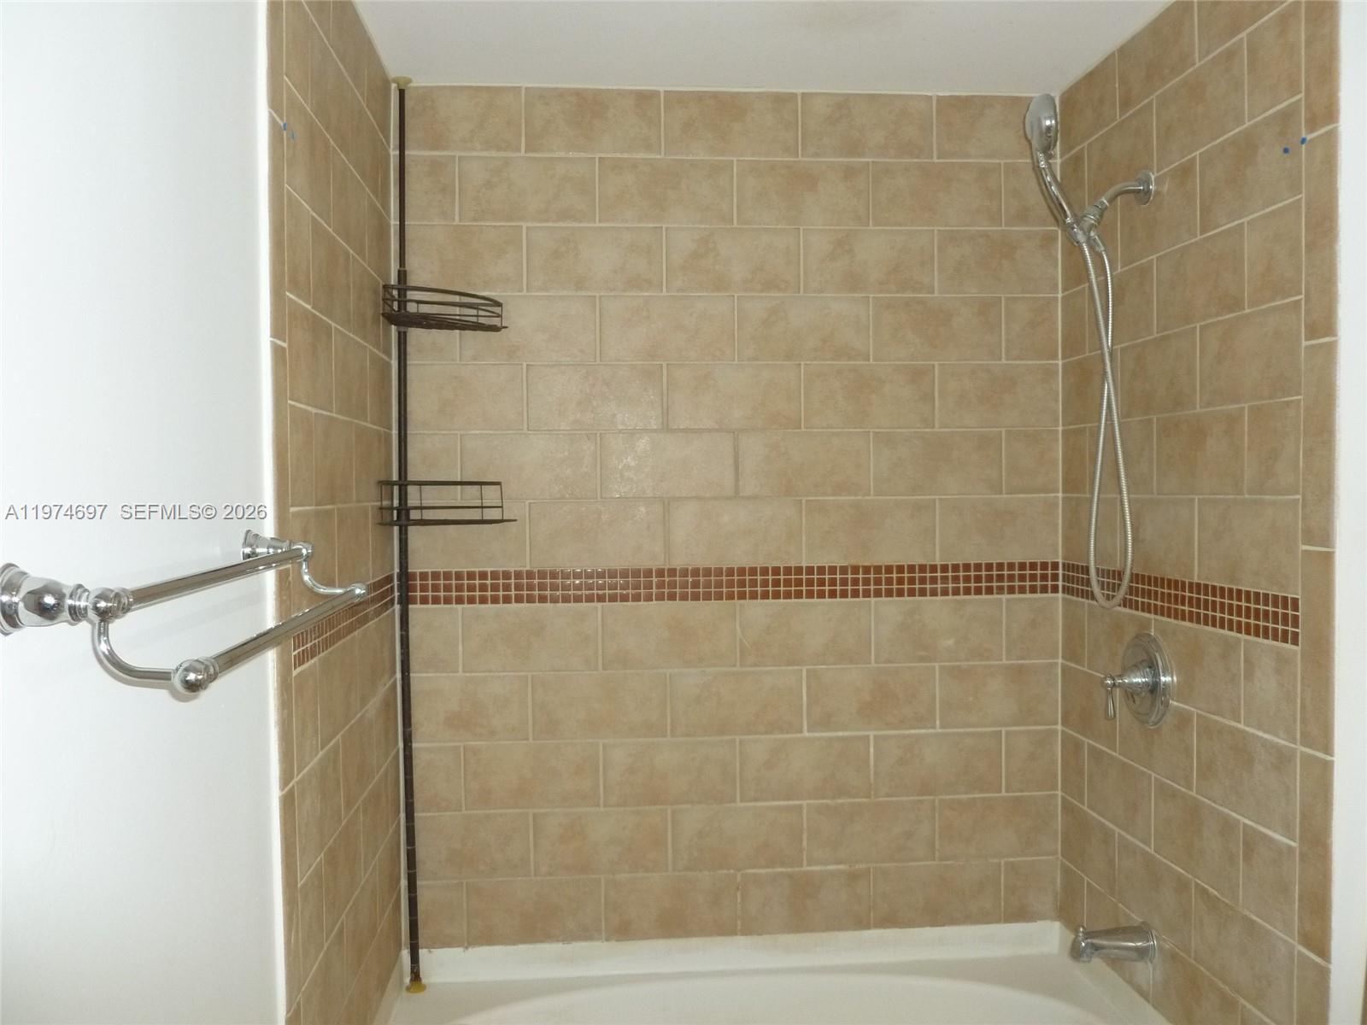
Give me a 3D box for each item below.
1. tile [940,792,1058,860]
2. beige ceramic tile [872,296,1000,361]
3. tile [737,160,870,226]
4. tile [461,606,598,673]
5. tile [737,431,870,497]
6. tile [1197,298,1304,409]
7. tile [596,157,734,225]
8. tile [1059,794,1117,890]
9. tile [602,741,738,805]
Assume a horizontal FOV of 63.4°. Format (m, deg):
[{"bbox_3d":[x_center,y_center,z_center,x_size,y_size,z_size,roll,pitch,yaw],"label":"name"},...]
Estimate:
[{"bbox_3d":[0.727,0.729,2.568,0.290,0.145,0.010,-1,1,-5],"label":"tile"},{"bbox_3d":[0.573,-0.413,2.500,0.299,0.145,0.010,-1,1,-5],"label":"beige ceramic tile"},{"bbox_3d":[0.269,-0.720,2.489,0.303,0.148,0.010,-1,1,-5],"label":"tile"},{"bbox_3d":[-0.342,0.283,2.469,0.303,0.144,0.010,-1,1,-5],"label":"tile"},{"bbox_3d":[0.271,-0.107,2.479,0.296,0.144,0.010,-1,1,-5],"label":"tile"},{"bbox_3d":[0.923,-0.252,1.803,0.010,0.145,0.290,-1,1,-5],"label":"tile"},{"bbox_3d":[-0.038,-0.716,2.469,0.304,0.149,0.010,-1,1,-5],"label":"tile"},{"bbox_3d":[0.885,0.723,2.408,0.010,0.145,0.266,-1,1,-5],"label":"tile"},{"bbox_3d":[-0.028,0.582,2.489,0.303,0.148,0.010,-1,1,-5],"label":"tile"}]

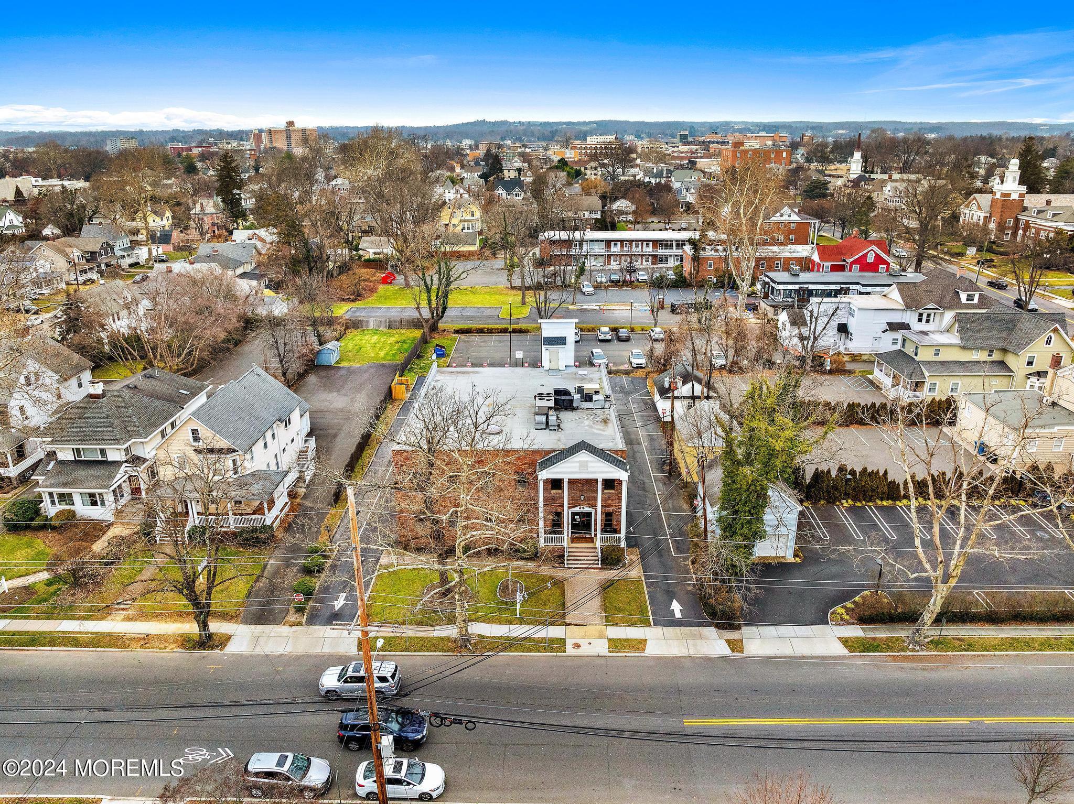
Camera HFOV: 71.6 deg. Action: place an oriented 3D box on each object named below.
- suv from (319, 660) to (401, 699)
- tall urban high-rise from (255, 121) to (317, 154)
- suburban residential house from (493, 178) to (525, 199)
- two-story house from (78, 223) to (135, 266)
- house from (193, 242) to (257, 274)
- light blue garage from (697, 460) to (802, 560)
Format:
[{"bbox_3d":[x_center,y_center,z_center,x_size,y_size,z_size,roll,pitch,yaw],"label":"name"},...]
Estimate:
[{"bbox_3d":[-10.370,16.290,43.920,4.830,1.790,1.920,0,20,1],"label":"suv"},{"bbox_3d":[-348.307,-363.778,1040.337,72.000,50.000,24.000,0,20,1],"label":"tall urban high-rise"},{"bbox_3d":[-13.335,-101.491,356.475,14.800,10.800,11.000,0,20,1],"label":"suburban residential house"},{"bbox_3d":[-110.003,-40.080,190.340,13.000,10.000,10.000,0,20,1],"label":"two-story house"},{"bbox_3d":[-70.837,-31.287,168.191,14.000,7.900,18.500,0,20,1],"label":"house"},{"bbox_3d":[16.654,7.684,59.751,6.700,7.000,7.400,0,20,1],"label":"light blue garage"}]

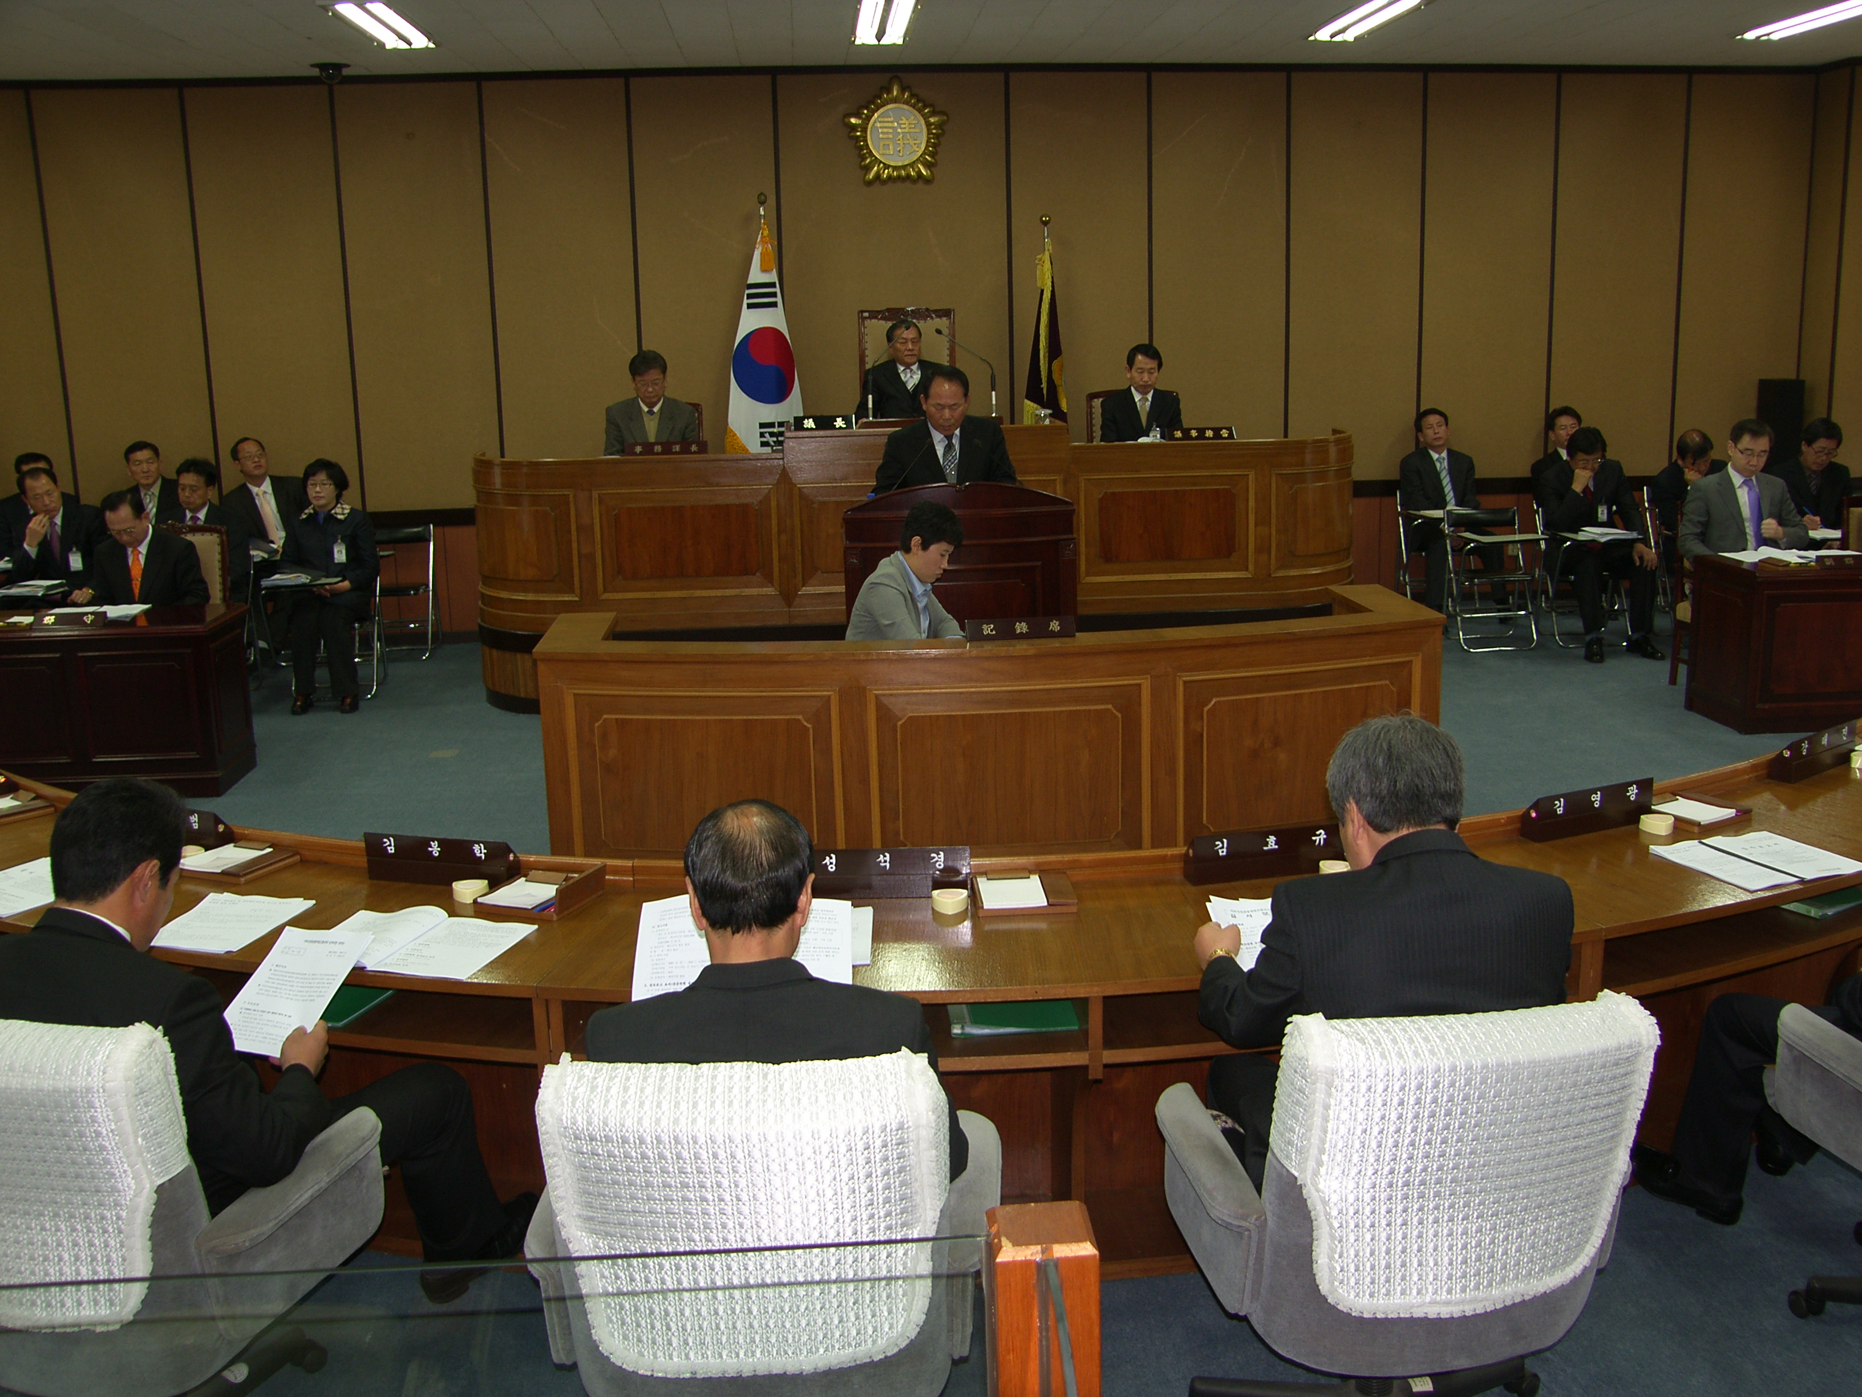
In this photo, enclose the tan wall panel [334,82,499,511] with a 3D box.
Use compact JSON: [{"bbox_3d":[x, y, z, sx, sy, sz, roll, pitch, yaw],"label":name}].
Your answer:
[{"bbox_3d":[-3.084,-2.384,9.088,0.830,2.500,0.060,-3,13,-5],"label":"tan wall panel"}]

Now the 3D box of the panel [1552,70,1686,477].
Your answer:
[{"bbox_3d":[4.584,-2.793,10.043,0.861,2.593,0.050,-2,10,-4],"label":"panel"}]

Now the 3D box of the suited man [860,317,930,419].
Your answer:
[{"bbox_3d":[-0.103,-1.381,8.053,0.540,1.300,0.780,-2,10,-4],"label":"suited man"}]

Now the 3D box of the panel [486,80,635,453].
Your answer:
[{"bbox_3d":[-2.263,-2.511,9.328,0.890,2.450,0.040,-2,13,-4],"label":"panel"}]

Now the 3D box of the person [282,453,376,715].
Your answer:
[{"bbox_3d":[-3.193,-0.620,7.996,0.500,1.260,0.780,-3,14,-7],"label":"person"}]

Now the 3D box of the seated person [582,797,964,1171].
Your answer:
[{"bbox_3d":[-0.213,0.663,2.375,0.560,1.220,0.800,-2,13,0],"label":"seated person"}]

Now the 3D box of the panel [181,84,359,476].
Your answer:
[{"bbox_3d":[-3.920,-2.345,9.013,0.830,2.500,0.060,-3,13,-5],"label":"panel"}]

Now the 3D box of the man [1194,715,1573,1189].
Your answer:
[{"bbox_3d":[0.638,0.565,2.335,0.560,1.220,0.820,-4,13,-12],"label":"man"}]

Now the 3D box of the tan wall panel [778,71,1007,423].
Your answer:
[{"bbox_3d":[-0.199,-2.520,9.348,1.380,2.500,0.060,-3,13,-5],"label":"tan wall panel"}]

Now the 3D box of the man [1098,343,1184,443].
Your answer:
[{"bbox_3d":[1.145,-1.211,7.904,0.520,1.300,0.720,-2,10,-4],"label":"man"}]

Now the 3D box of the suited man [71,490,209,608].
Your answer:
[{"bbox_3d":[-3.545,-0.319,6.813,0.600,1.240,0.800,-4,14,-11],"label":"suited man"}]

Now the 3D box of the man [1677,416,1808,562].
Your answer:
[{"bbox_3d":[4.053,-0.695,7.393,0.620,1.330,0.800,-2,12,-1],"label":"man"}]

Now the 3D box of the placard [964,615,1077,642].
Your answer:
[{"bbox_3d":[0.306,-0.253,5.282,0.385,0.085,0.060,-2,13,-4],"label":"placard"}]

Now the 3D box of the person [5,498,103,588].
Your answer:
[{"bbox_3d":[-4.442,-0.526,7.736,0.560,1.270,0.800,-6,14,-17],"label":"person"}]

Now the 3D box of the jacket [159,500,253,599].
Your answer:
[{"bbox_3d":[-3.660,-0.693,7.633,0.500,0.620,0.360,-2,10,-4],"label":"jacket"}]

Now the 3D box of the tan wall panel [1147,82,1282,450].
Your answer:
[{"bbox_3d":[1.881,-2.713,9.826,0.852,2.598,0.050,-2,10,-4],"label":"tan wall panel"}]

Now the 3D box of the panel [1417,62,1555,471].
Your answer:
[{"bbox_3d":[3.683,-2.767,9.971,0.839,2.601,0.050,-2,10,-4],"label":"panel"}]

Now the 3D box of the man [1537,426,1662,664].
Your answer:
[{"bbox_3d":[3.641,-0.891,8.418,0.600,1.250,0.800,-1,13,3],"label":"man"}]

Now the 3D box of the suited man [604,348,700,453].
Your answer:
[{"bbox_3d":[-1.411,-1.133,7.698,0.560,1.300,0.740,-2,10,-4],"label":"suited man"}]

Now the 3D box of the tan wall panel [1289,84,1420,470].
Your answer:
[{"bbox_3d":[2.785,-2.744,9.898,0.845,2.595,0.050,-2,10,-4],"label":"tan wall panel"}]

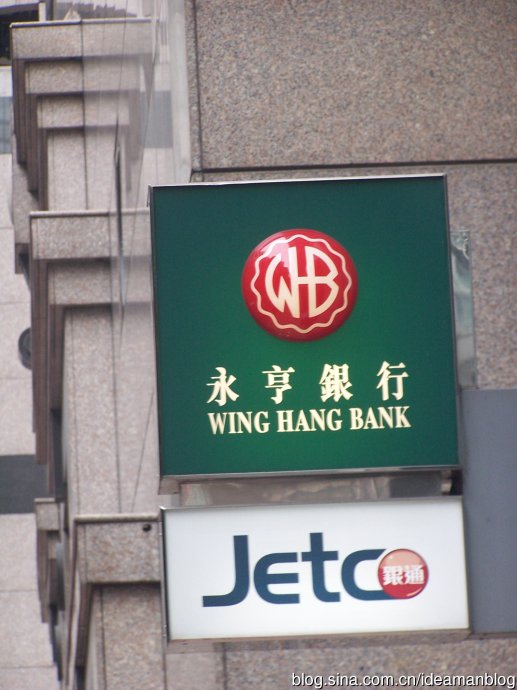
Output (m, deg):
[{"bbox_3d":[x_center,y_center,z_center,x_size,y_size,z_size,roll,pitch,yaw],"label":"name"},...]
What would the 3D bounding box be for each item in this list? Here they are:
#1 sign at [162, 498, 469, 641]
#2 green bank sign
[{"bbox_3d":[0.202,0.824,12.069,1.074,0.480,0.250,-2,-12,-2],"label":"sign"},{"bbox_3d":[0.164,-0.039,12.260,1.080,1.086,0.250,-2,-12,-2],"label":"green bank sign"}]

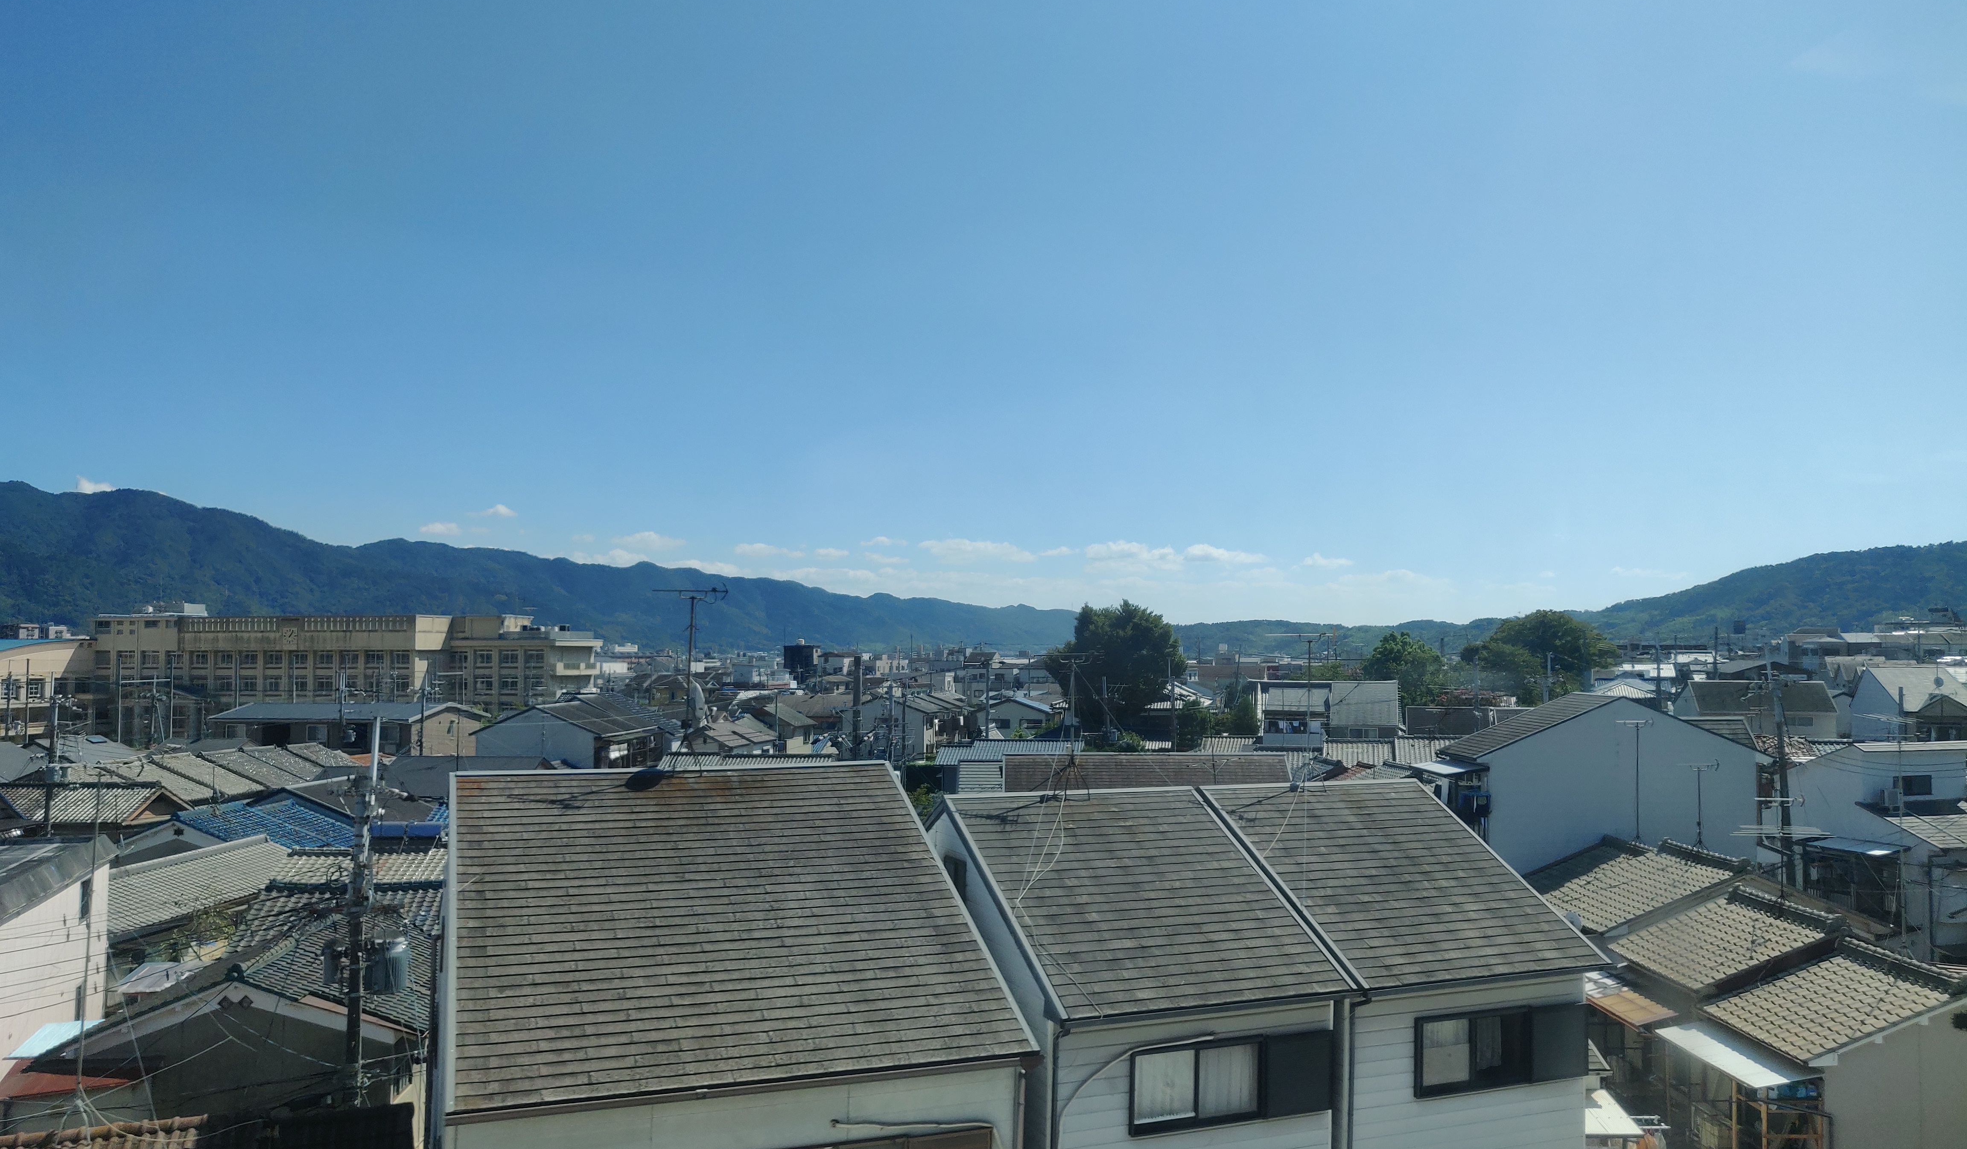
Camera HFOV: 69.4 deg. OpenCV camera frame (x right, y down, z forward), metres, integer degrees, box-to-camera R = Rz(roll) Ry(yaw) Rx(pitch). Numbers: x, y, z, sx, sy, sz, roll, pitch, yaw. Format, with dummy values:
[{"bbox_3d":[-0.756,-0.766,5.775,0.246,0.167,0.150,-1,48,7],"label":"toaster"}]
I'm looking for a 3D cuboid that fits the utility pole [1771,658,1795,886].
[{"bbox_3d":[23.106,7.305,40.800,0.380,9.800,0.380,-3,-3,0],"label":"utility pole"}]

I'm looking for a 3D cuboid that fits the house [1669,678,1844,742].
[{"bbox_3d":[40.810,9.795,74.550,6.700,8.400,7.000,-1,-4,17],"label":"house"}]

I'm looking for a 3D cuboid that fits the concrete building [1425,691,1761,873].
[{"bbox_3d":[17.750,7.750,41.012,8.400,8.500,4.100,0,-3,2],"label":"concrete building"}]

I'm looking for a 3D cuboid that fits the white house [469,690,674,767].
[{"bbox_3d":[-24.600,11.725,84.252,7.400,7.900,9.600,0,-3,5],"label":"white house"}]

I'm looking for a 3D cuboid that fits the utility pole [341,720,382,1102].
[{"bbox_3d":[-12.506,7.883,28.300,0.400,10.000,0.400,0,-3,0],"label":"utility pole"}]

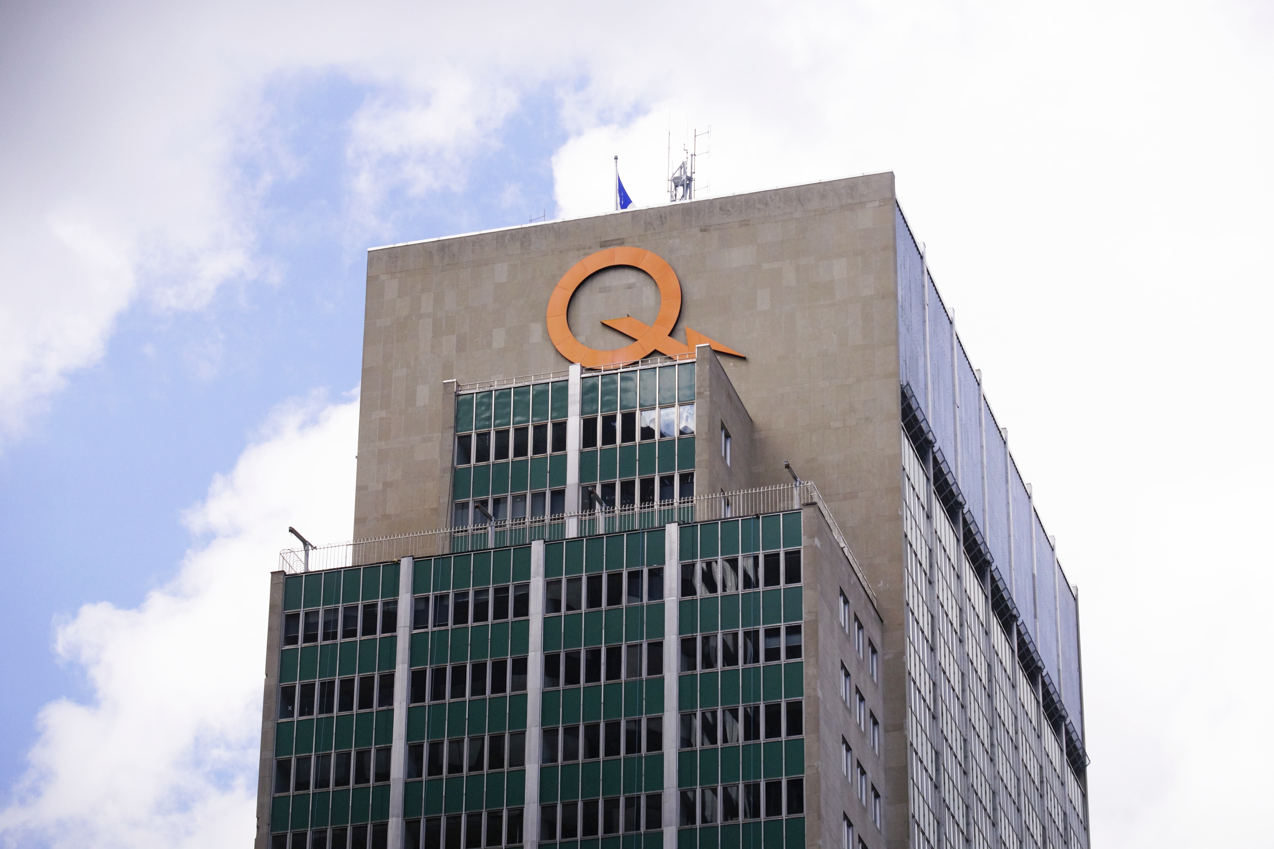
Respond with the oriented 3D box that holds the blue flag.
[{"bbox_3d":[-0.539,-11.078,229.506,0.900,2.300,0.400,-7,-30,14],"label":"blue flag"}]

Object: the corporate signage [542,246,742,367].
[{"bbox_3d":[0.334,-5.495,219.374,9.519,6.916,0.400,-7,-30,14],"label":"corporate signage"}]

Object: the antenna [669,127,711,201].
[{"bbox_3d":[2.505,-12.105,230.165,2.000,5.300,1.600,-7,-30,14],"label":"antenna"}]

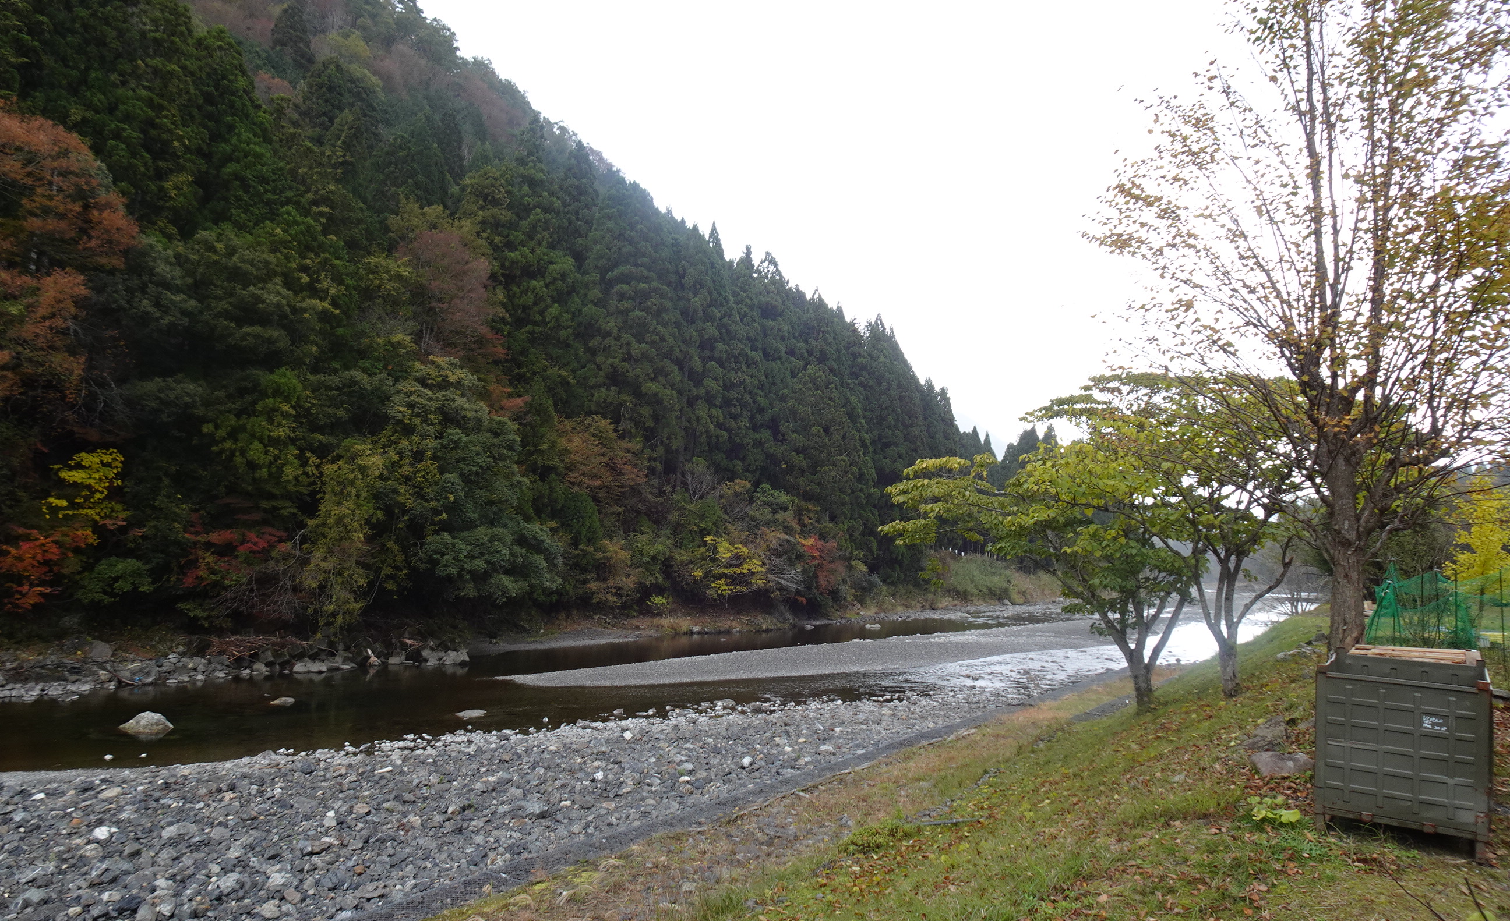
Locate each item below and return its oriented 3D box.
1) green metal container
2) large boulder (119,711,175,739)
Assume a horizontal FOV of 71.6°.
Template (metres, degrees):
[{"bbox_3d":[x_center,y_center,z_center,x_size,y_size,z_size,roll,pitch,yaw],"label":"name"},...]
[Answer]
[{"bbox_3d":[4.064,1.763,6.555,0.850,0.975,1.240,0,-4,34],"label":"green metal container"},{"bbox_3d":[-15.894,6.902,27.382,1.280,0.600,1.050,5,-5,-29],"label":"large boulder"}]

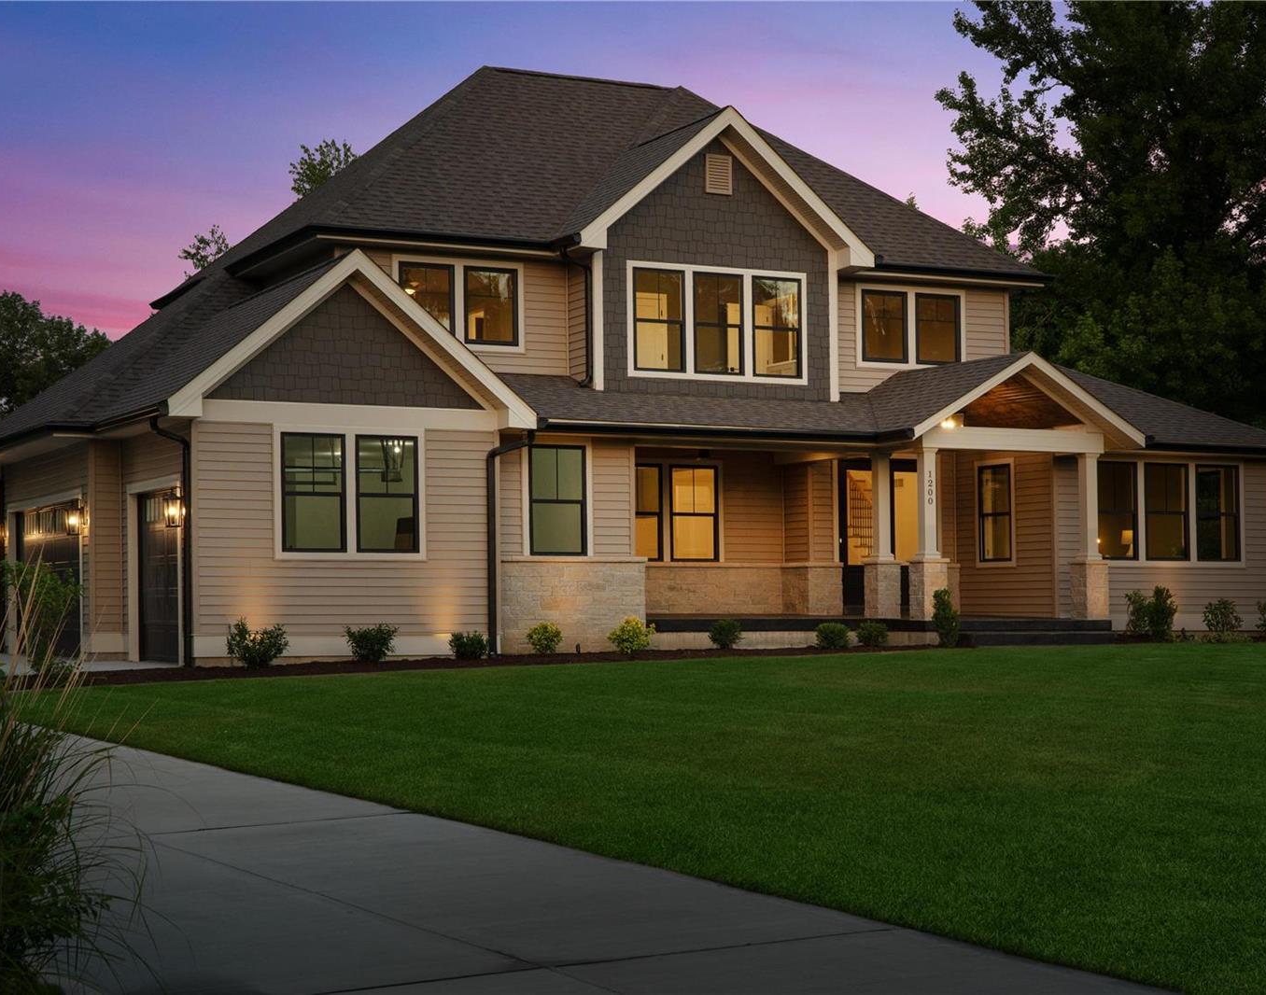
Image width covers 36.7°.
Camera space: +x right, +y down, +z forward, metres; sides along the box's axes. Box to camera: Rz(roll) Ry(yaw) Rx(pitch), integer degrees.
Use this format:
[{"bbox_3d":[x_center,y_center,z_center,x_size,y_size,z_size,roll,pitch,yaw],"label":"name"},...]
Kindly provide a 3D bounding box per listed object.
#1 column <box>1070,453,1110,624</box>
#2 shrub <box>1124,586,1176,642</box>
[{"bbox_3d":[7.016,0.591,29.300,0.420,2.540,0.420,0,-2,-26],"label":"column"},{"bbox_3d":[8.174,1.831,30.100,0.820,0.860,0.700,0,-2,-26],"label":"shrub"}]

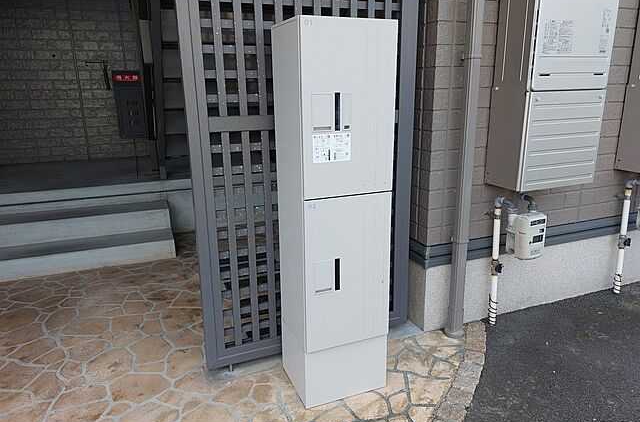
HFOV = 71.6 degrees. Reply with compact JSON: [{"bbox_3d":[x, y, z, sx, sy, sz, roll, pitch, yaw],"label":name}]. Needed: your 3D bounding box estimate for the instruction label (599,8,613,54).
[{"bbox_3d":[1.258,-0.791,1.954,0.051,0.181,0.008,-7,17,-22],"label":"instruction label"}]

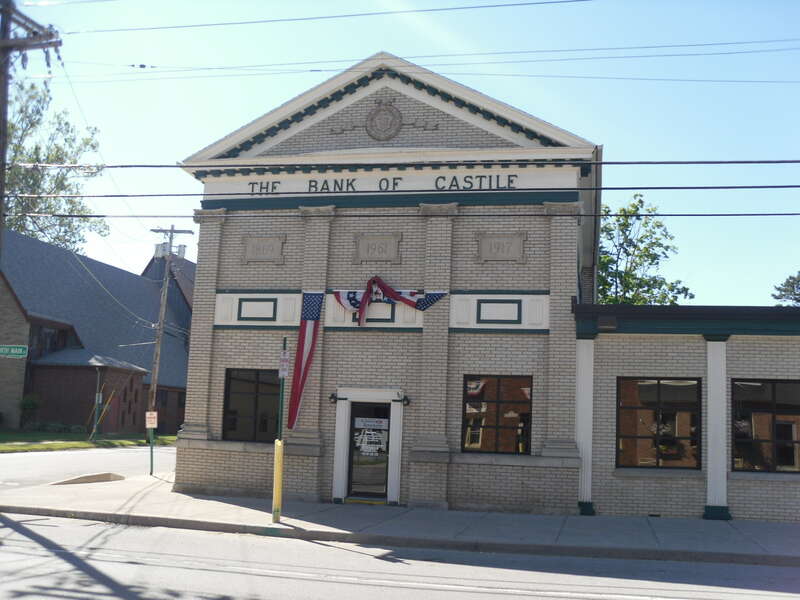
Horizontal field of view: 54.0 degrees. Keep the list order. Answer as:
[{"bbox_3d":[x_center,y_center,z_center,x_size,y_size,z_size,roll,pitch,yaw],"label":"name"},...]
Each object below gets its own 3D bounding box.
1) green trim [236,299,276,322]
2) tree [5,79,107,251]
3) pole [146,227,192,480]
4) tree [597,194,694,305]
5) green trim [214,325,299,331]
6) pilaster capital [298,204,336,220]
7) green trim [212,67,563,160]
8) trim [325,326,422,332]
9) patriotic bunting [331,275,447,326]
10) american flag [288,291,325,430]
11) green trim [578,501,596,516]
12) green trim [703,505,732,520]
[{"bbox_3d":[-3.217,0.230,17.747,0.938,0.511,0.060,0,-7,11],"label":"green trim"},{"bbox_3d":[-22.361,-3.247,48.303,9.000,22.040,9.000,0,-8,12],"label":"tree"},{"bbox_3d":[-9.974,1.467,33.249,2.046,9.457,0.700,0,-8,12],"label":"pole"},{"bbox_3d":[8.626,1.053,29.654,5.800,10.100,5.800,0,-7,13],"label":"tree"},{"bbox_3d":[-3.196,0.621,17.474,2.007,0.110,0.080,0,-7,13],"label":"green trim"},{"bbox_3d":[-1.830,-1.934,17.710,0.829,0.339,0.250,0,-7,11],"label":"pilaster capital"},{"bbox_3d":[-0.350,-4.167,17.322,7.877,1.980,0.500,0,-8,12],"label":"green trim"},{"bbox_3d":[-0.582,0.636,16.875,2.184,0.109,0.080,0,-7,13],"label":"trim"},{"bbox_3d":[-0.224,0.011,16.788,2.460,1.050,0.220,0,-9,12],"label":"patriotic bunting"},{"bbox_3d":[-2.030,1.338,17.231,0.689,2.999,0.150,0,-7,11],"label":"american flag"},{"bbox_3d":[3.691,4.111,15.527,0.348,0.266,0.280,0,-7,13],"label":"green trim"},{"bbox_3d":[6.364,4.277,15.790,0.556,0.273,0.200,0,-7,11],"label":"green trim"}]

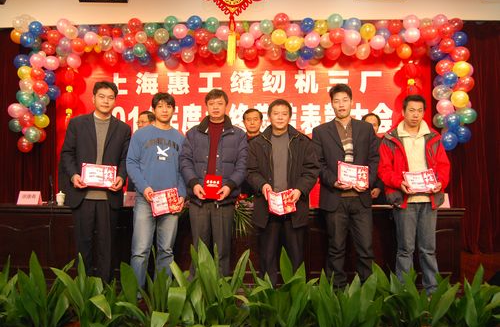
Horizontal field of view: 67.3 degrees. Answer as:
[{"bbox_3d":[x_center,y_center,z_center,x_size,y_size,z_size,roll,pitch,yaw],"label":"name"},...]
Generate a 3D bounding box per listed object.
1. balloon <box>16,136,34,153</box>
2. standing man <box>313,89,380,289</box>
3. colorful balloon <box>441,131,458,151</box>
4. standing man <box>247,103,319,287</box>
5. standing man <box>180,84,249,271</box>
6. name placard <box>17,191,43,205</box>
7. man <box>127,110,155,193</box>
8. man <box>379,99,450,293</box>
[{"bbox_3d":[-2.987,-0.249,5.000,0.210,0.220,0.210,0,-2,0],"label":"balloon"},{"bbox_3d":[0.822,0.225,3.216,0.580,1.820,0.400,0,-2,5],"label":"standing man"},{"bbox_3d":[2.616,-0.287,4.900,0.200,0.230,0.200,0,-2,0],"label":"colorful balloon"},{"bbox_3d":[0.281,0.291,3.193,0.620,1.685,0.400,0,-2,3],"label":"standing man"},{"bbox_3d":[-0.302,0.248,3.195,0.600,1.772,0.400,0,-2,-2],"label":"standing man"},{"bbox_3d":[-2.263,0.356,3.850,0.220,0.140,0.090,0,-2,-2],"label":"name placard"},{"bbox_3d":[-1.156,0.295,4.195,0.520,1.763,0.340,0,-2,0],"label":"man"},{"bbox_3d":[1.369,0.276,3.134,0.620,1.710,0.420,0,-2,9],"label":"man"}]

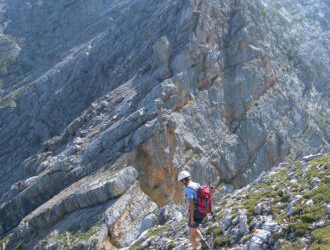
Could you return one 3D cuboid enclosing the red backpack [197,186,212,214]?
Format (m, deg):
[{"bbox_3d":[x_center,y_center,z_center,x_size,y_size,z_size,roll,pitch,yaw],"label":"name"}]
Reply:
[{"bbox_3d":[0.769,1.440,8.600,0.210,0.520,0.290,3,4,42],"label":"red backpack"}]

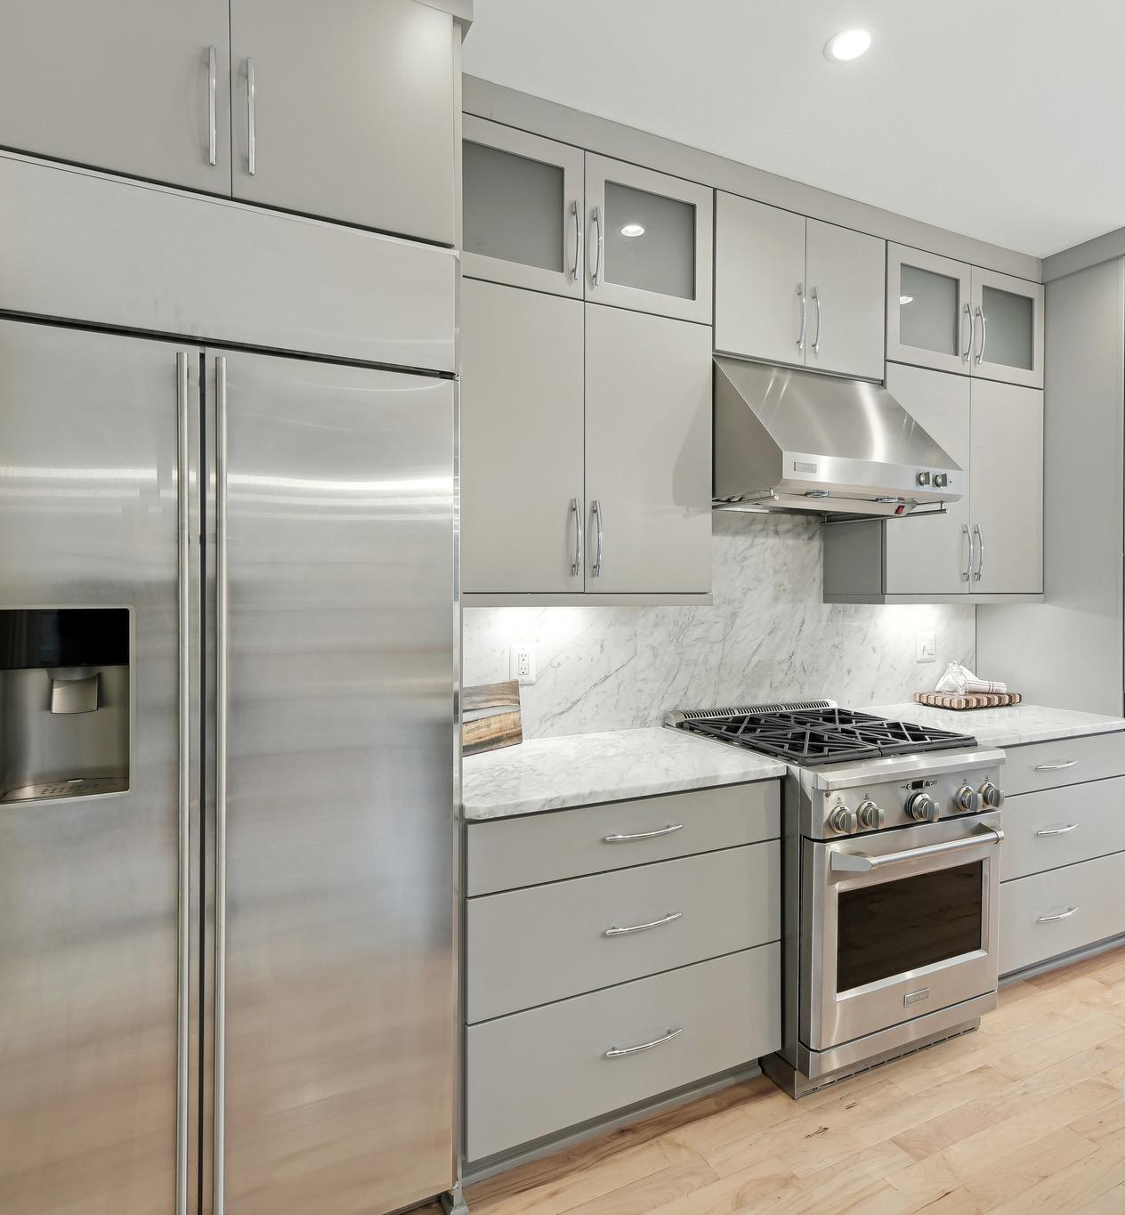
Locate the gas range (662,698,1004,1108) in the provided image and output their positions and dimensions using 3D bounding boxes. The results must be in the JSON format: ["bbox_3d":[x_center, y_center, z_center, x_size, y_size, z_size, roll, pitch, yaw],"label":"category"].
[{"bbox_3d":[0.879,0.861,2.326,0.763,0.967,0.770,0,1,-25],"label":"gas range"}]

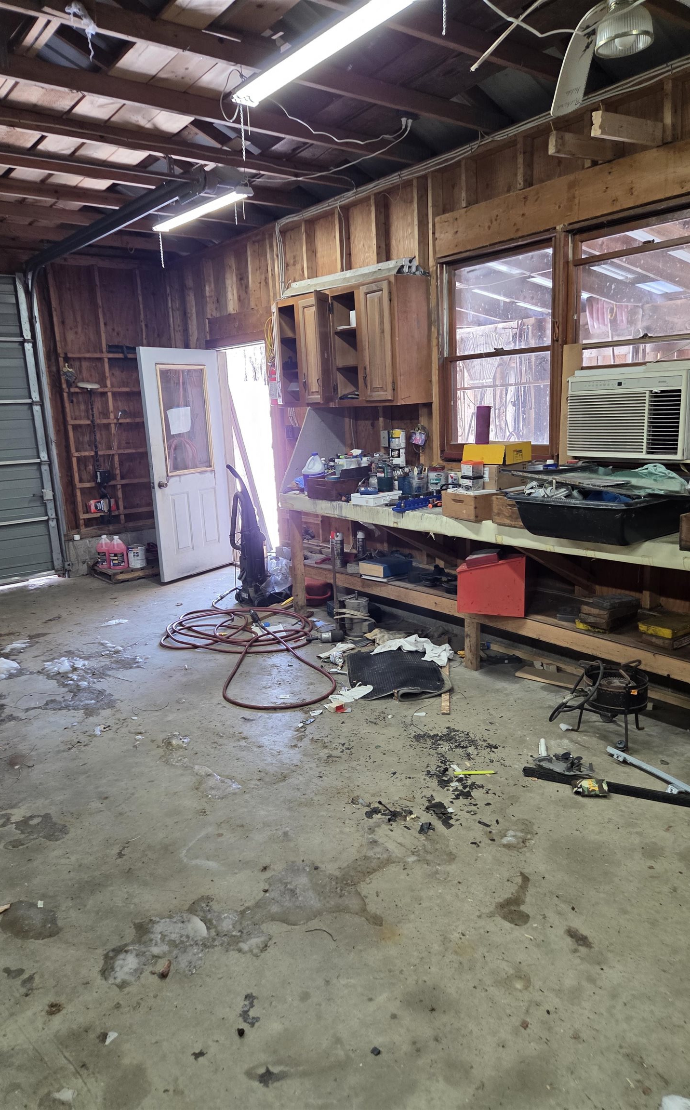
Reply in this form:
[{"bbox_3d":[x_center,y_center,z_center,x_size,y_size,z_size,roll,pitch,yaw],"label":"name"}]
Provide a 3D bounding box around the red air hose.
[{"bbox_3d":[-0.649,0.576,4.682,1.030,0.060,2.100,-5,12,-13],"label":"red air hose"}]

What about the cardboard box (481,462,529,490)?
[{"bbox_3d":[0.847,-0.440,4.077,0.260,0.131,0.200,-12,15,-40],"label":"cardboard box"}]

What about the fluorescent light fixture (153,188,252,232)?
[{"bbox_3d":[-1.010,-2.385,5.100,0.130,0.070,1.230,-11,14,-37],"label":"fluorescent light fixture"}]

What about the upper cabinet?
[{"bbox_3d":[0.010,-1.423,5.128,0.330,0.765,1.340,-11,14,-37],"label":"upper cabinet"}]

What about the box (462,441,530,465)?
[{"bbox_3d":[0.850,-0.563,4.099,0.280,0.105,0.255,8,15,42],"label":"box"}]

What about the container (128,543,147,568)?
[{"bbox_3d":[-1.959,0.012,6.940,0.172,0.195,0.172,-11,14,-37],"label":"container"}]

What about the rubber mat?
[{"bbox_3d":[0.285,0.631,4.132,0.520,0.080,0.750,-3,11,-3],"label":"rubber mat"}]

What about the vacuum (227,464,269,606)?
[{"bbox_3d":[-0.715,-0.161,5.730,0.420,1.100,0.310,-11,14,-37],"label":"vacuum"}]

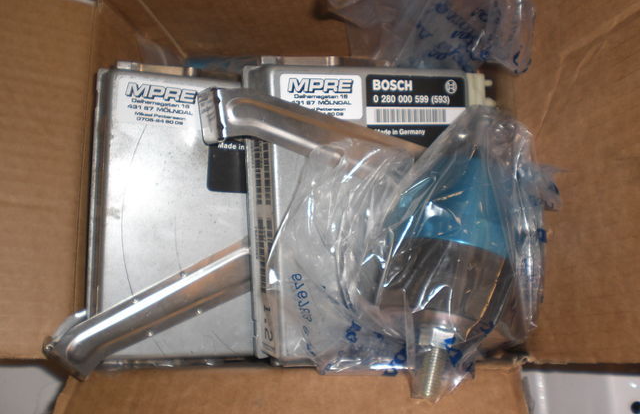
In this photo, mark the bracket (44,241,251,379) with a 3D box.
[{"bbox_3d":[-0.111,0.070,0.485,0.178,0.036,0.044,-28,87,-7],"label":"bracket"}]

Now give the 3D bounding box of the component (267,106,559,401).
[{"bbox_3d":[0.058,0.028,0.428,0.182,0.100,0.180,0,83,2],"label":"component"}]

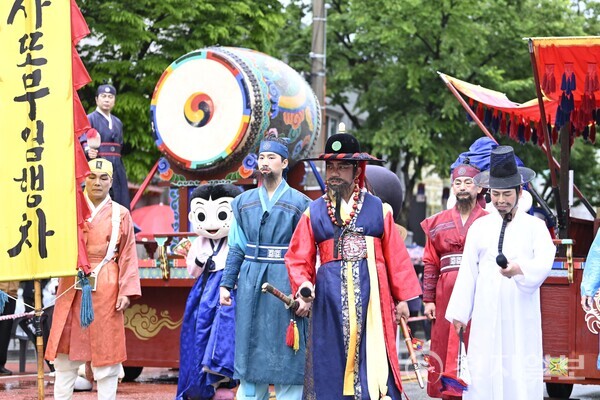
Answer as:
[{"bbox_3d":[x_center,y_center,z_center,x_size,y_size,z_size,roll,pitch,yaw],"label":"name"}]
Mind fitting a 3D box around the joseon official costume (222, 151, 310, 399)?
[{"bbox_3d":[-0.192,0.440,6.800,0.550,1.390,0.370,0,-1,9],"label":"joseon official costume"}]

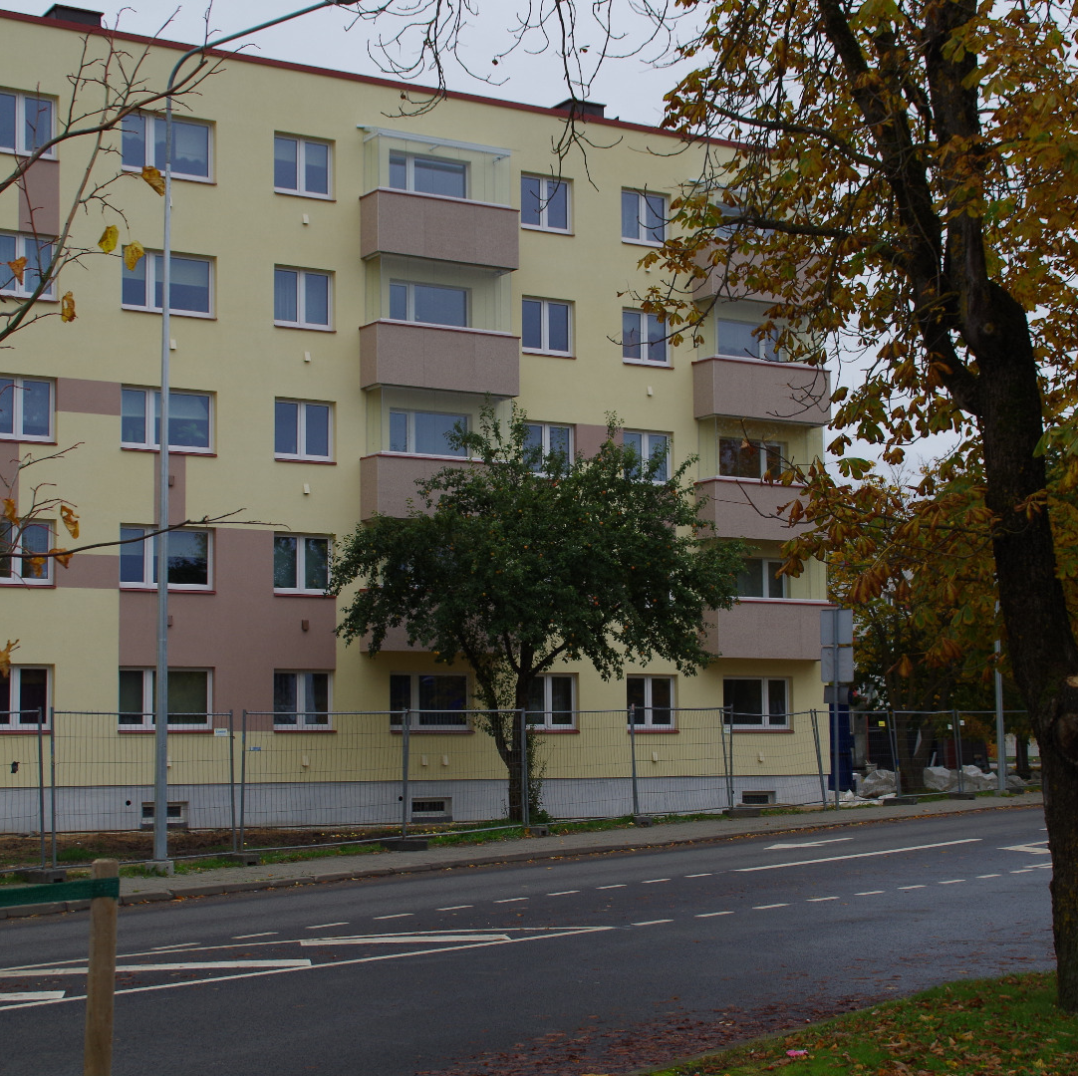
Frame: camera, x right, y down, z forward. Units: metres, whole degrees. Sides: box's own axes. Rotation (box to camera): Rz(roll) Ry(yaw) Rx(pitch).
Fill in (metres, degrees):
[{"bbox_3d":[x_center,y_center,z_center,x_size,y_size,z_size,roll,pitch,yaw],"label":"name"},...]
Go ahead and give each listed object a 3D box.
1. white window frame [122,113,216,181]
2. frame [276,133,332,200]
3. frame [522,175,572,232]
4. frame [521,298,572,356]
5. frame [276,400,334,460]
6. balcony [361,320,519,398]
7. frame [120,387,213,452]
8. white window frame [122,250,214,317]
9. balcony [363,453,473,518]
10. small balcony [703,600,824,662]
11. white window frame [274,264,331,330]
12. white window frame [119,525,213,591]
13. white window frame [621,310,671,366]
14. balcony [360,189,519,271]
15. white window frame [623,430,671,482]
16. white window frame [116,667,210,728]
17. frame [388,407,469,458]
[{"bbox_3d":[-7.427,-7.793,44.075,1.980,1.200,0.120,3,-7,-32],"label":"white window frame"},{"bbox_3d":[-4.823,-7.558,45.047,1.360,1.200,0.100,3,-7,-32],"label":"frame"},{"bbox_3d":[0.126,-7.271,48.102,1.360,1.200,0.100,3,-7,-32],"label":"frame"},{"bbox_3d":[0.153,-4.568,47.822,1.360,1.200,0.100,3,-7,-32],"label":"frame"},{"bbox_3d":[-4.753,-2.150,44.488,1.360,1.200,0.100,3,-7,-32],"label":"frame"},{"bbox_3d":[-2.057,-3.666,46.412,3.418,1.282,0.763,3,-7,-32],"label":"balcony"},{"bbox_3d":[-7.345,-2.292,43.538,1.980,1.200,0.120,3,-7,-32],"label":"frame"},{"bbox_3d":[-7.388,-5.033,43.804,1.980,1.200,0.120,3,-7,-32],"label":"white window frame"},{"bbox_3d":[-2.024,-0.934,46.152,3.418,1.298,0.742,3,-7,-32],"label":"balcony"},{"bbox_3d":[5.141,2.119,49.643,3.313,1.247,0.820,3,-7,-32],"label":"small balcony"},{"bbox_3d":[-4.880,-4.898,45.400,1.390,1.200,0.120,3,-7,-32],"label":"white window frame"},{"bbox_3d":[-7.207,0.406,42.681,1.950,1.200,0.100,3,-7,-32],"label":"white window frame"},{"bbox_3d":[2.390,-4.502,50.028,1.390,1.200,0.120,3,-7,-32],"label":"white window frame"},{"bbox_3d":[-2.054,-6.322,46.073,3.313,1.247,0.820,3,-7,-32],"label":"balcony"},{"bbox_3d":[2.393,-1.760,49.736,1.390,1.200,0.120,3,-7,-32],"label":"white window frame"},{"bbox_3d":[-7.186,3.105,42.402,1.950,1.200,0.100,3,-7,-32],"label":"white window frame"},{"bbox_3d":[-2.284,-2.013,46.015,1.950,1.200,0.100,3,-7,-32],"label":"frame"}]

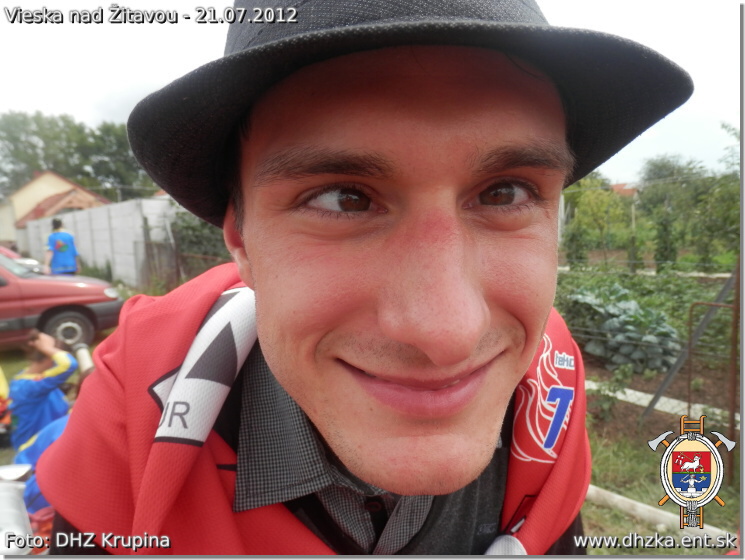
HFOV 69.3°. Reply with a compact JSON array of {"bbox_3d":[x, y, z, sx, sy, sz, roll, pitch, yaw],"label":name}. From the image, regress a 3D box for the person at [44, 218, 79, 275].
[{"bbox_3d":[-5.150,-0.180,8.950,0.550,1.680,0.360,-3,6,-24],"label":"person"}]

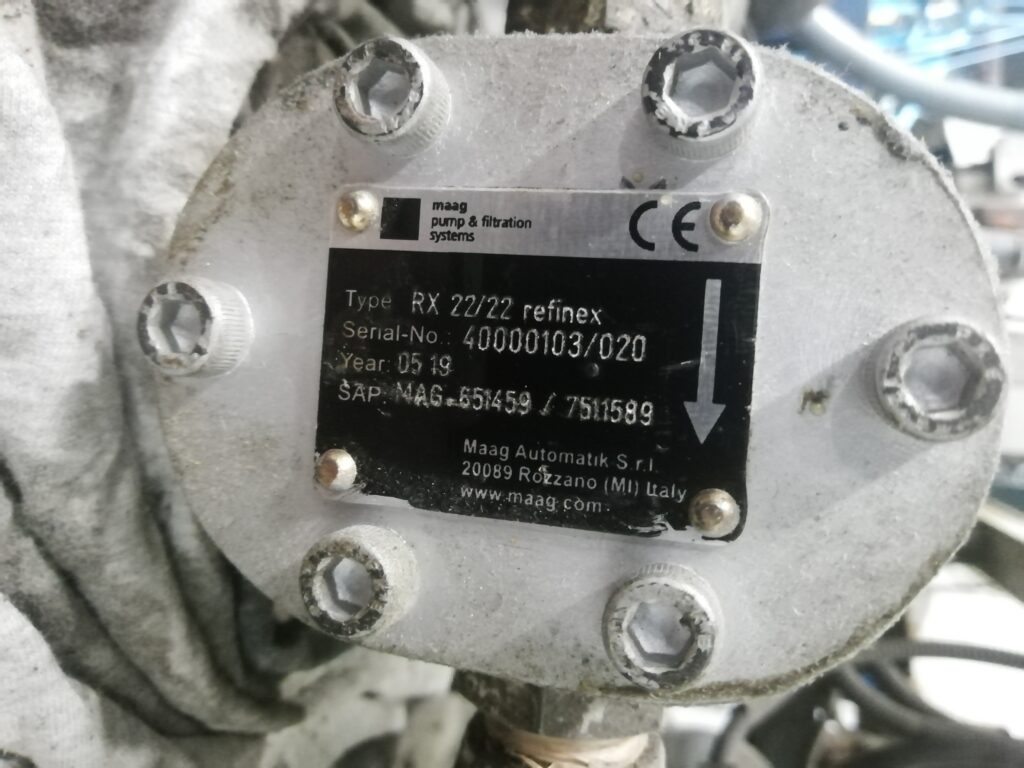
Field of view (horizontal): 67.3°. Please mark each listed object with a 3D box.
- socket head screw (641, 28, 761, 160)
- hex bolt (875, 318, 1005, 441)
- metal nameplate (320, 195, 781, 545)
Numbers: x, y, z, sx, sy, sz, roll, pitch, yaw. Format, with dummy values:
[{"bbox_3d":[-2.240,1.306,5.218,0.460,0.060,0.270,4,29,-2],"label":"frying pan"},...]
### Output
[{"bbox_3d":[0.031,-0.047,0.127,0.018,0.018,0.012,4,0,15],"label":"socket head screw"},{"bbox_3d":[0.064,-0.001,0.117,0.018,0.018,0.012,4,0,15],"label":"hex bolt"},{"bbox_3d":[0.002,-0.005,0.139,0.080,0.060,0.002,4,0,15],"label":"metal nameplate"}]

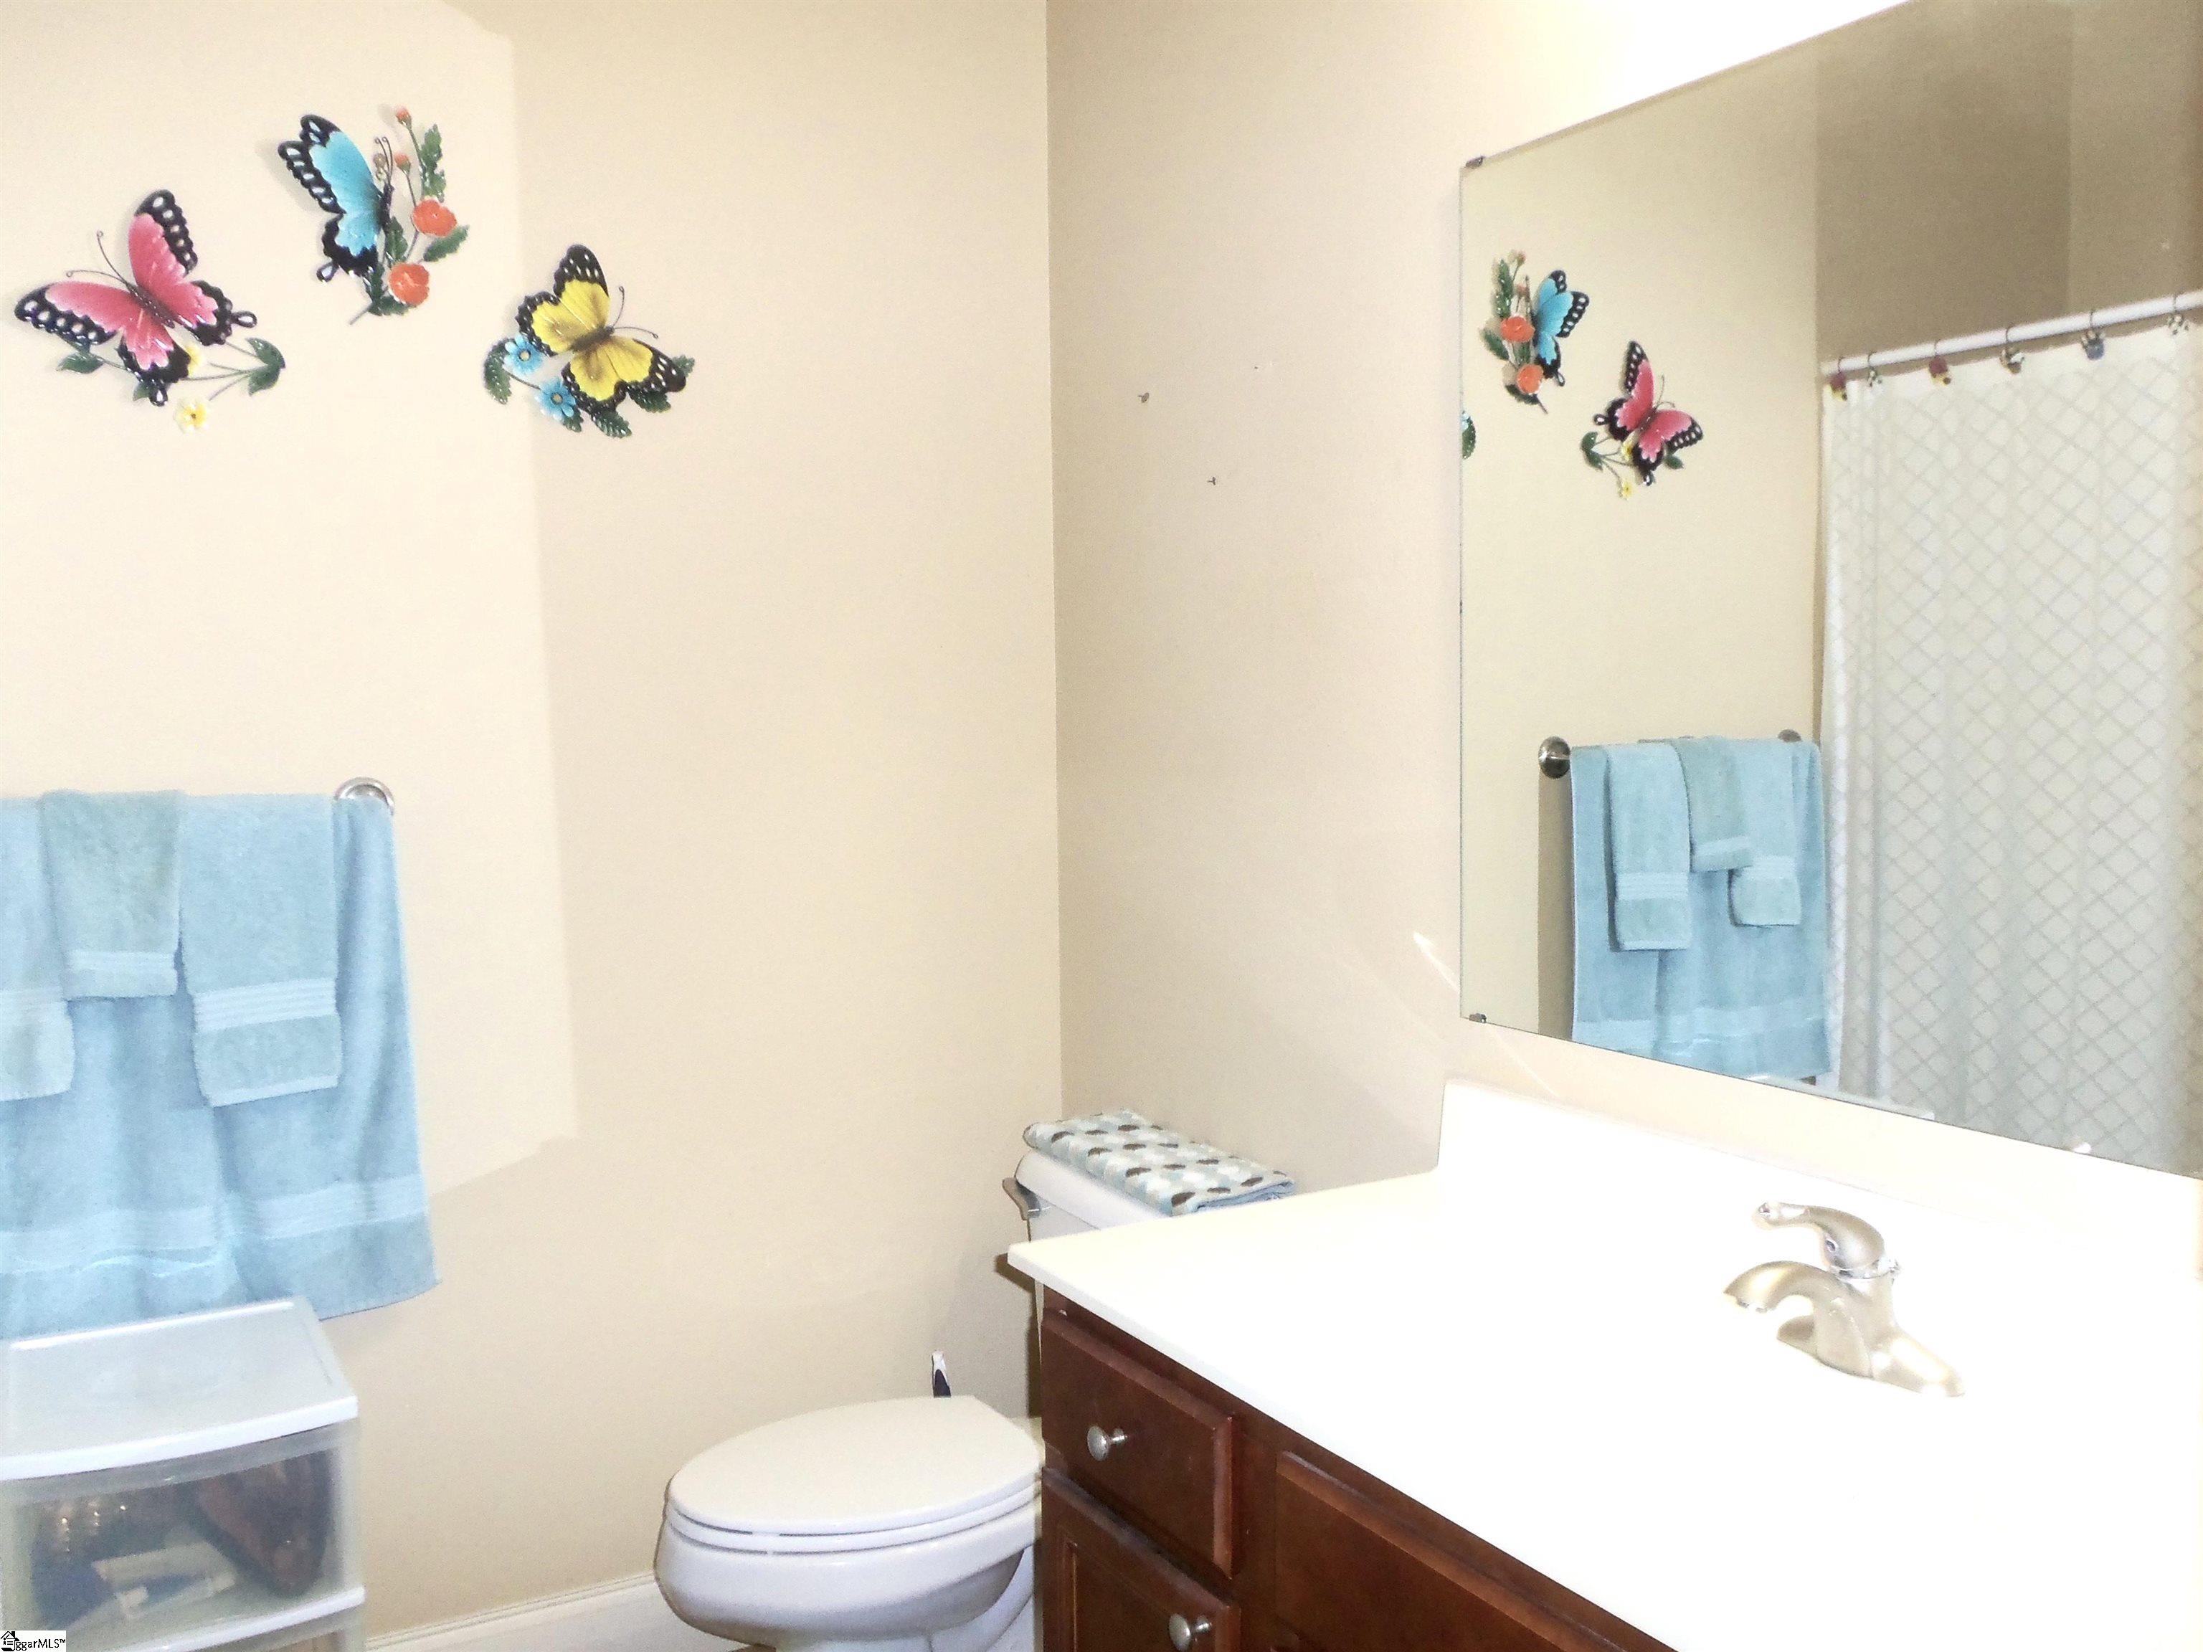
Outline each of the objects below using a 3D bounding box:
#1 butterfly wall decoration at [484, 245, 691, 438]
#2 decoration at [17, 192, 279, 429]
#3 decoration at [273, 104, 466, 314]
[{"bbox_3d":[-0.663,-0.631,2.321,0.273,0.244,0.048,-3,5,-30],"label":"butterfly wall decoration"},{"bbox_3d":[-1.101,-0.601,2.070,0.278,0.276,0.048,-3,5,-30],"label":"decoration"},{"bbox_3d":[-0.886,-0.749,2.183,0.218,0.269,0.052,-3,5,-30],"label":"decoration"}]

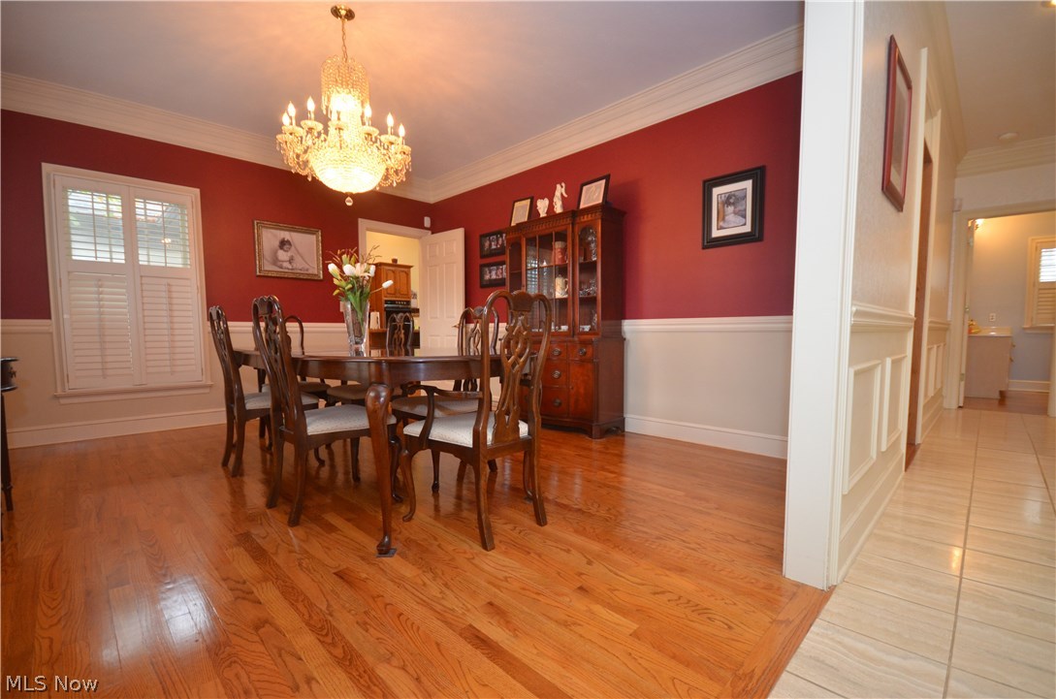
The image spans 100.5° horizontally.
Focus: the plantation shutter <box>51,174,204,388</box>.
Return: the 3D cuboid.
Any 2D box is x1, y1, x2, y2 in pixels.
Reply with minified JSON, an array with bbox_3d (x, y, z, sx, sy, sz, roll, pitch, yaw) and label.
[{"bbox_3d":[-3.298,-0.527,3.690,0.890,1.670,0.060,-3,4,-43],"label":"plantation shutter"}]

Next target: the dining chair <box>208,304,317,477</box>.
[{"bbox_3d":[-1.702,0.239,2.859,0.570,1.020,0.510,-3,4,-45],"label":"dining chair"}]

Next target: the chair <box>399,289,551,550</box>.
[{"bbox_3d":[-0.221,0.265,2.003,0.568,1.030,0.603,2,3,43],"label":"chair"}]

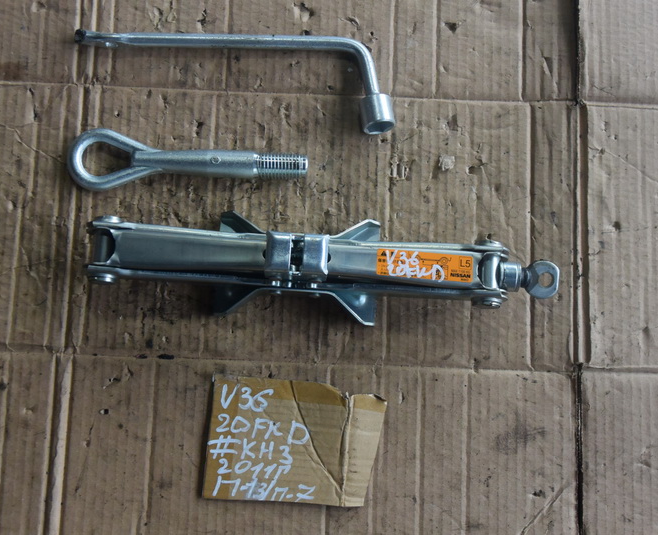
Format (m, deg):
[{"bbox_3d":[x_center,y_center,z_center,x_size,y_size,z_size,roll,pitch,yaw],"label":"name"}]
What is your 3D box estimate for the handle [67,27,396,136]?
[{"bbox_3d":[-0.083,-0.165,0.958,0.284,0.031,0.086,1,81,-2],"label":"handle"}]

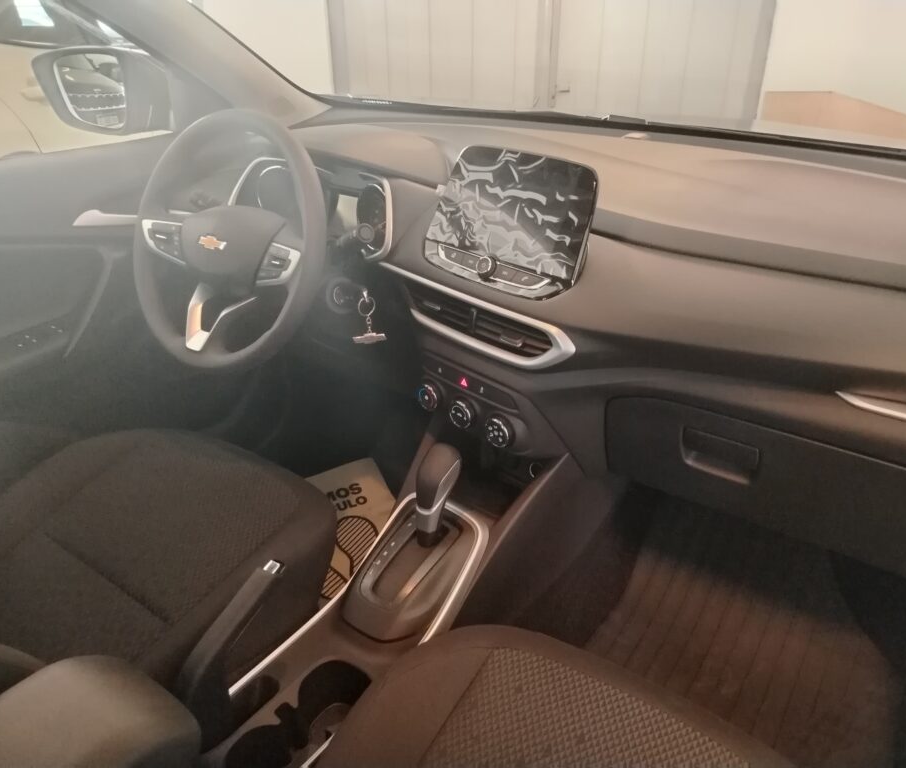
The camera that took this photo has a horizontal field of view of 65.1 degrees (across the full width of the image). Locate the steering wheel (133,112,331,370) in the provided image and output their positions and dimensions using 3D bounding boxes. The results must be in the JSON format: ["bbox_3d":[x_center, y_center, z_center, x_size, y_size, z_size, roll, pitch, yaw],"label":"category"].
[{"bbox_3d":[-0.325,-0.207,1.030,0.370,0.370,0.095,14,5,29],"label":"steering wheel"}]

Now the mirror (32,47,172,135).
[{"bbox_3d":[-0.655,-0.559,1.365,0.230,0.157,0.125,11,27,24],"label":"mirror"}]

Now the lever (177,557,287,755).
[{"bbox_3d":[-0.251,0.292,0.765,0.043,0.065,0.225,14,50,30],"label":"lever"}]

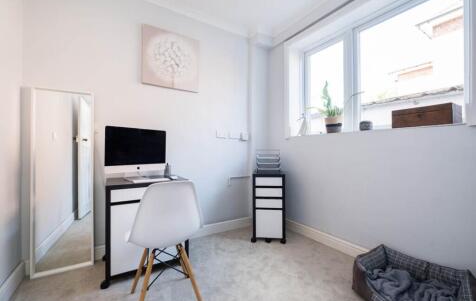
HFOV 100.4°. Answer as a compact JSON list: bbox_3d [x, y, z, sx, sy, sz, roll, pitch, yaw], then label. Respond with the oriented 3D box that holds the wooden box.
[{"bbox_3d":[1.435,-0.245,1.526,0.190,0.144,0.344,0,0,-31],"label":"wooden box"}]

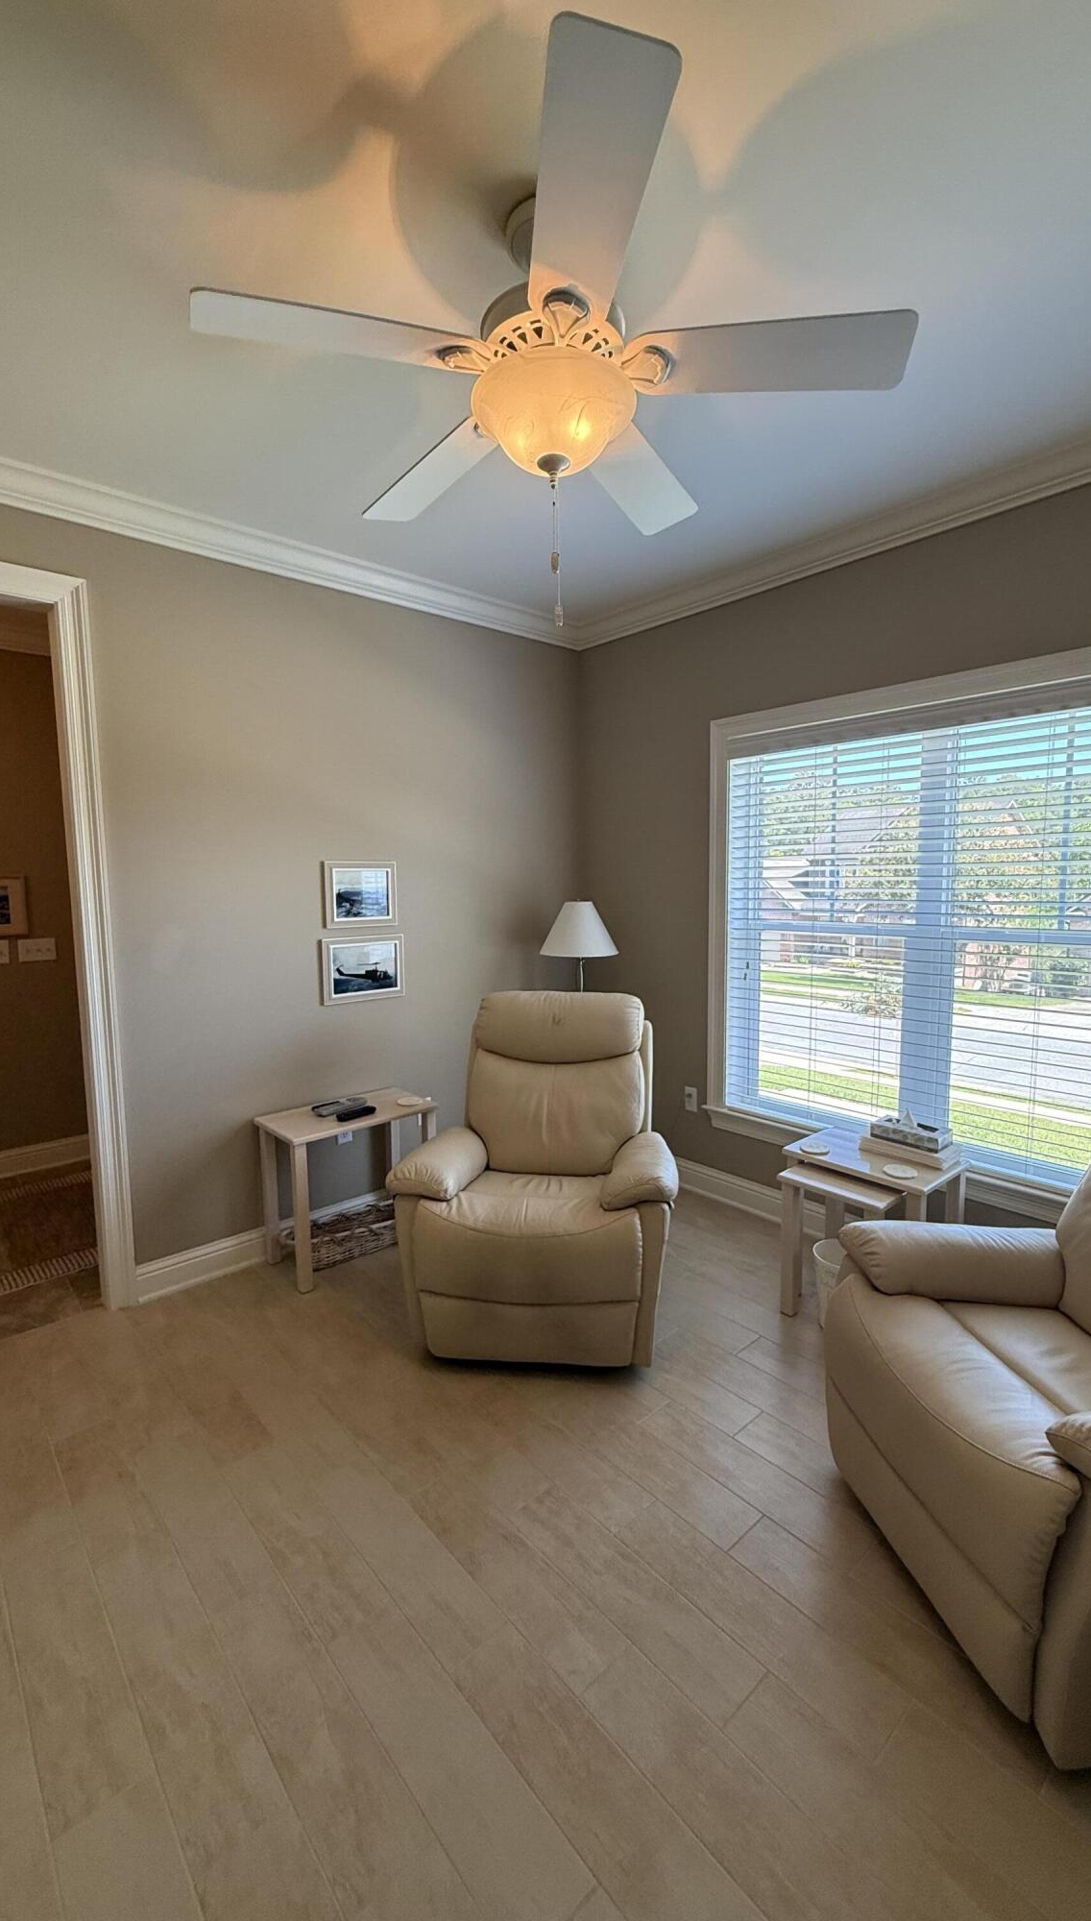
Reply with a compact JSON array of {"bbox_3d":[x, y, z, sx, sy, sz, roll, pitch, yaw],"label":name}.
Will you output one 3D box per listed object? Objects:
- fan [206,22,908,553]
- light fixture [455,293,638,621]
[{"bbox_3d":[0.017,-1.192,1.531,1.300,0.455,1.300,-6,8,-41],"label":"fan"},{"bbox_3d":[0.020,-0.940,1.557,0.350,0.513,0.350,-1,6,0],"label":"light fixture"}]

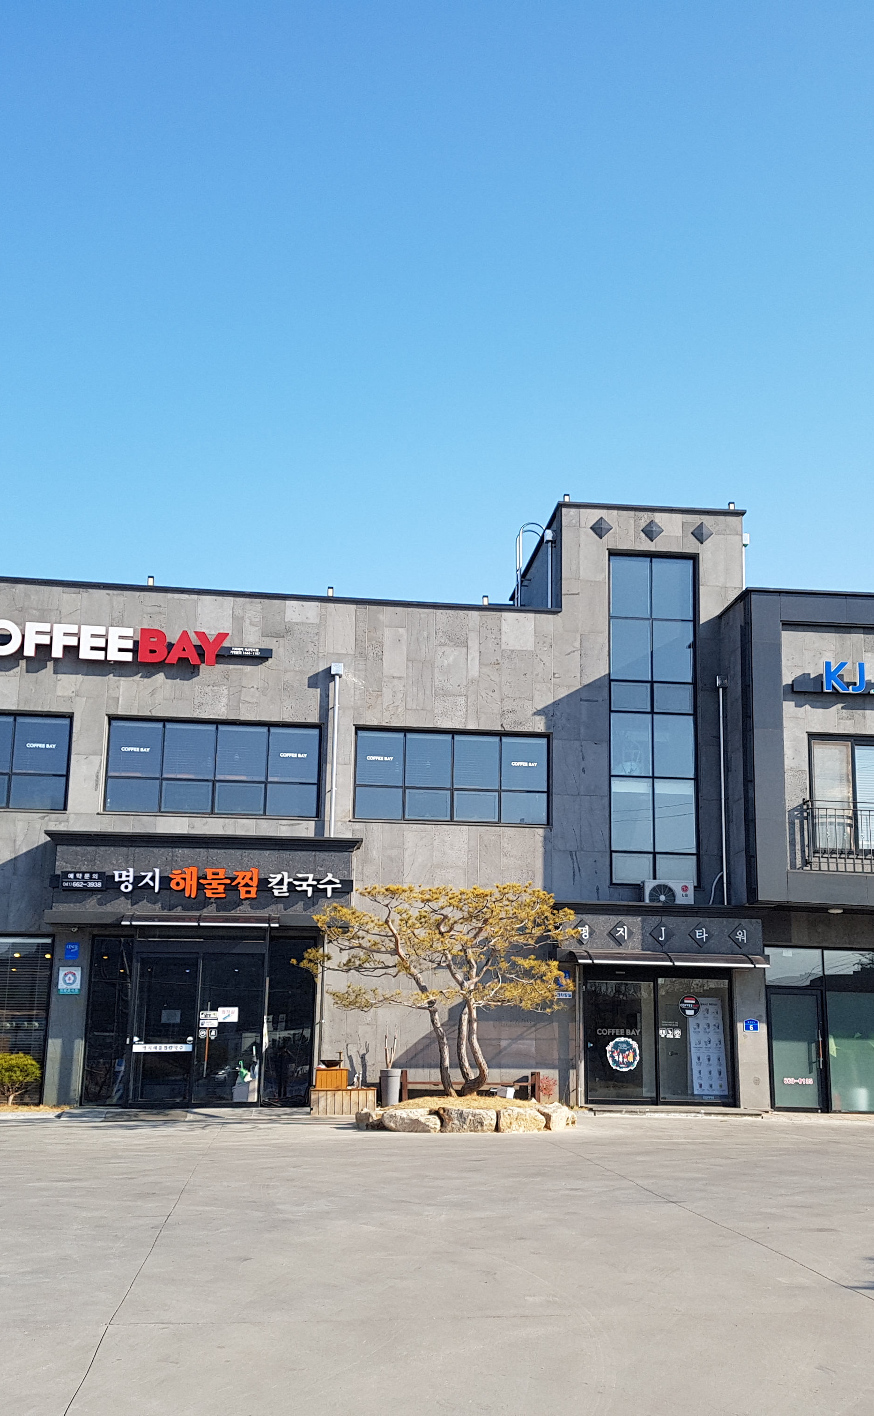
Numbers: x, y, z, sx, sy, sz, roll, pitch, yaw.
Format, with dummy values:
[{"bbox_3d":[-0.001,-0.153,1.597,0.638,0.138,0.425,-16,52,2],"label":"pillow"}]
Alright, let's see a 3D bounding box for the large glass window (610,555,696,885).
[{"bbox_3d":[3.599,0.151,23.581,1.486,5.569,0.150,2,-12,-6],"label":"large glass window"}]

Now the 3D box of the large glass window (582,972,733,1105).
[{"bbox_3d":[3.532,5.228,22.523,2.444,2.101,0.150,2,-12,-6],"label":"large glass window"}]

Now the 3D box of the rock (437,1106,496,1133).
[{"bbox_3d":[0.425,5.783,19.926,0.829,0.373,0.514,2,-11,-6],"label":"rock"}]

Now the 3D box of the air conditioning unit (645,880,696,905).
[{"bbox_3d":[3.821,3.194,23.530,0.860,0.605,0.320,2,-13,-6],"label":"air conditioning unit"}]

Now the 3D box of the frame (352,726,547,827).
[{"bbox_3d":[0.239,1.143,22.973,3.162,1.483,0.150,2,-12,-6],"label":"frame"}]

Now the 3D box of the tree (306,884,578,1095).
[{"bbox_3d":[0.093,4.185,21.189,4.098,3.127,3.200,2,-13,-6],"label":"tree"}]

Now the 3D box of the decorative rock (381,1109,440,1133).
[{"bbox_3d":[-0.379,5.541,19.085,0.807,0.283,0.500,2,-13,-6],"label":"decorative rock"}]

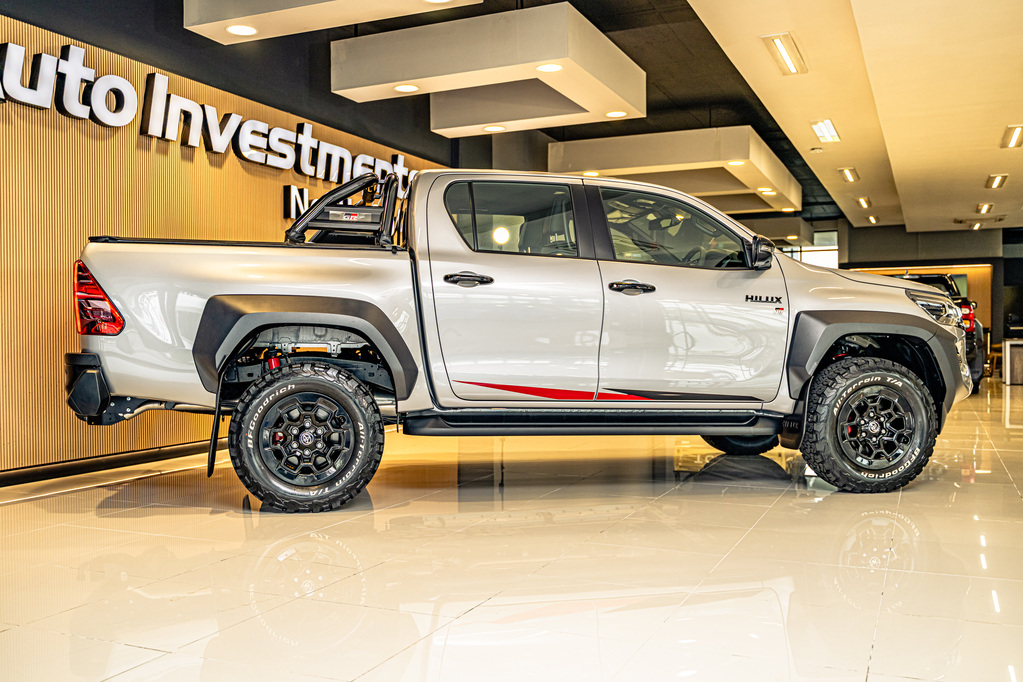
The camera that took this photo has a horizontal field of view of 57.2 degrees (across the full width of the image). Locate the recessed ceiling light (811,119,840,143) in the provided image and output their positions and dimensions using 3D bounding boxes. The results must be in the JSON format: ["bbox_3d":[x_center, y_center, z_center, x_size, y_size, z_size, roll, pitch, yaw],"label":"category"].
[{"bbox_3d":[3.687,-2.473,10.985,0.220,0.070,1.230,0,0,24],"label":"recessed ceiling light"}]

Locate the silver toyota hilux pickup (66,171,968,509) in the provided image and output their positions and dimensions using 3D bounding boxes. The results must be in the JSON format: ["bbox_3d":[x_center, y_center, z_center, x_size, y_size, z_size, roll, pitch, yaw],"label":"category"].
[{"bbox_3d":[0.235,-0.075,5.920,5.320,1.860,2.040,0,0,-9],"label":"silver toyota hilux pickup"}]

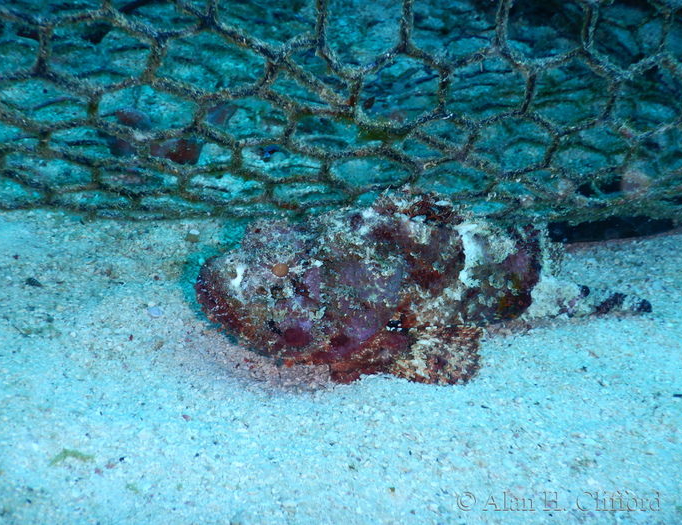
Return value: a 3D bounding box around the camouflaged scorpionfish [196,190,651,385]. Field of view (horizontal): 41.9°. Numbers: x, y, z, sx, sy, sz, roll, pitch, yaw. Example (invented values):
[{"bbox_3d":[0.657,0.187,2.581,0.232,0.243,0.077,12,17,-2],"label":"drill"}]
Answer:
[{"bbox_3d":[0.047,-0.002,0.474,0.250,0.082,0.107,-2,35,-3],"label":"camouflaged scorpionfish"}]

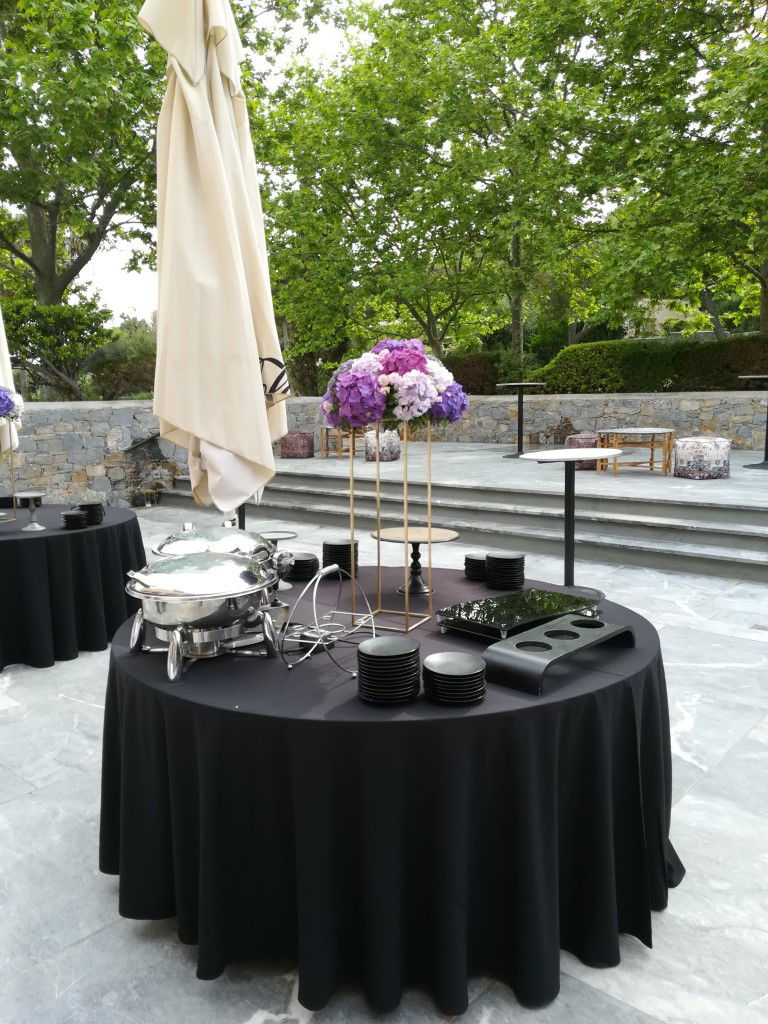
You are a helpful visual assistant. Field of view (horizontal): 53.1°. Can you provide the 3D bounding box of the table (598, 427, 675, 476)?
[{"bbox_3d":[3.058,-0.725,9.313,0.950,0.520,0.950,1,9,18],"label":"table"}]

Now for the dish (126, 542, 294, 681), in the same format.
[{"bbox_3d":[-0.522,0.275,2.373,0.520,0.320,0.460,-6,10,-30],"label":"dish"}]

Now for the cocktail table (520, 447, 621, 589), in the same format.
[{"bbox_3d":[1.365,0.105,5.620,0.740,1.070,0.740,-1,9,0],"label":"cocktail table"}]

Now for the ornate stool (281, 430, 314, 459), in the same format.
[{"bbox_3d":[-1.357,-1.064,12.063,0.510,0.410,0.510,-1,9,0],"label":"ornate stool"}]

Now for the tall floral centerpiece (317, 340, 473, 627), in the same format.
[{"bbox_3d":[0.043,-0.094,2.643,0.490,0.960,0.480,4,10,30],"label":"tall floral centerpiece"}]

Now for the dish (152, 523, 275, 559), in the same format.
[{"bbox_3d":[-0.618,0.203,2.853,0.490,0.310,0.450,-1,8,0],"label":"dish"}]

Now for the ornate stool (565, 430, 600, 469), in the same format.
[{"bbox_3d":[2.507,-0.746,9.502,0.510,0.410,0.510,0,9,5],"label":"ornate stool"}]

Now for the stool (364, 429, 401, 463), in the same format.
[{"bbox_3d":[-0.020,-1.019,11.768,0.460,0.450,0.460,1,8,13],"label":"stool"}]

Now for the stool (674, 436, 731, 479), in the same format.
[{"bbox_3d":[3.460,-0.582,8.330,0.500,0.410,0.500,7,12,41],"label":"stool"}]

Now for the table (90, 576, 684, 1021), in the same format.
[{"bbox_3d":[0.007,0.753,2.767,1.920,0.750,1.900,-1,9,0],"label":"table"}]

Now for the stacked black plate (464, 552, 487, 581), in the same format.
[{"bbox_3d":[0.423,0.234,3.260,0.163,0.090,0.163,0,8,7],"label":"stacked black plate"}]

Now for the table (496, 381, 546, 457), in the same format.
[{"bbox_3d":[2.099,-1.392,11.772,0.780,1.100,0.780,0,8,10],"label":"table"}]

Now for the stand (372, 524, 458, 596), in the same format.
[{"bbox_3d":[0.124,0.203,3.019,0.350,0.232,0.350,-1,8,2],"label":"stand"}]

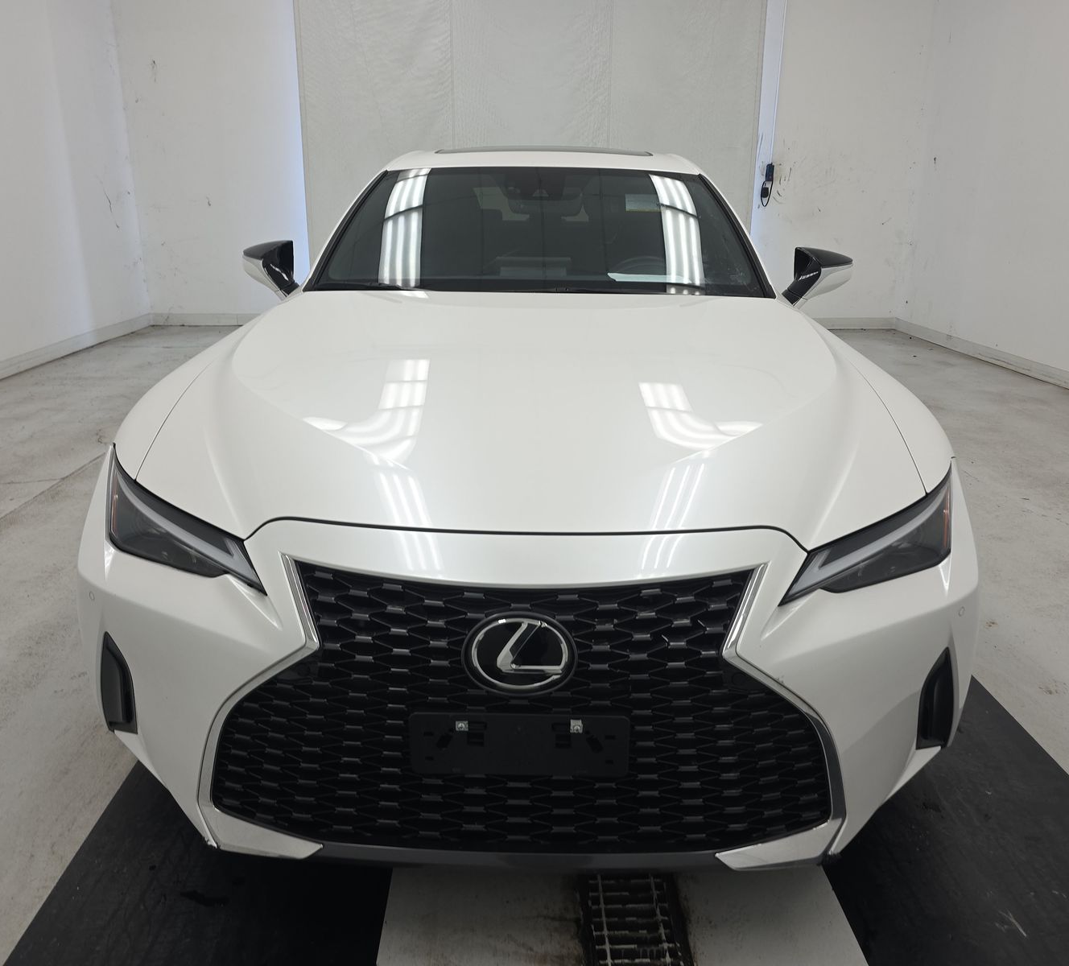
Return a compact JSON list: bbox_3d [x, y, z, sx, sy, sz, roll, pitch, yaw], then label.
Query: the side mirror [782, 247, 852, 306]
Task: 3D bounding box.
[{"bbox_3d":[0.943,-0.685,2.850,0.220,0.185,0.160,1,19,1],"label":"side mirror"}]

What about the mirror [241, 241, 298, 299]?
[{"bbox_3d":[-0.882,-0.714,2.870,0.200,0.185,0.160,1,19,1],"label":"mirror"}]

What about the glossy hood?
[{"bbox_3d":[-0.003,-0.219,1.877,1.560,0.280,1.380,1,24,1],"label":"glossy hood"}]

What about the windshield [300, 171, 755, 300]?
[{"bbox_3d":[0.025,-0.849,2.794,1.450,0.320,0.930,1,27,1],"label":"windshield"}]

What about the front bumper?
[{"bbox_3d":[-0.017,0.294,1.559,1.810,0.590,0.570,1,19,1],"label":"front bumper"}]

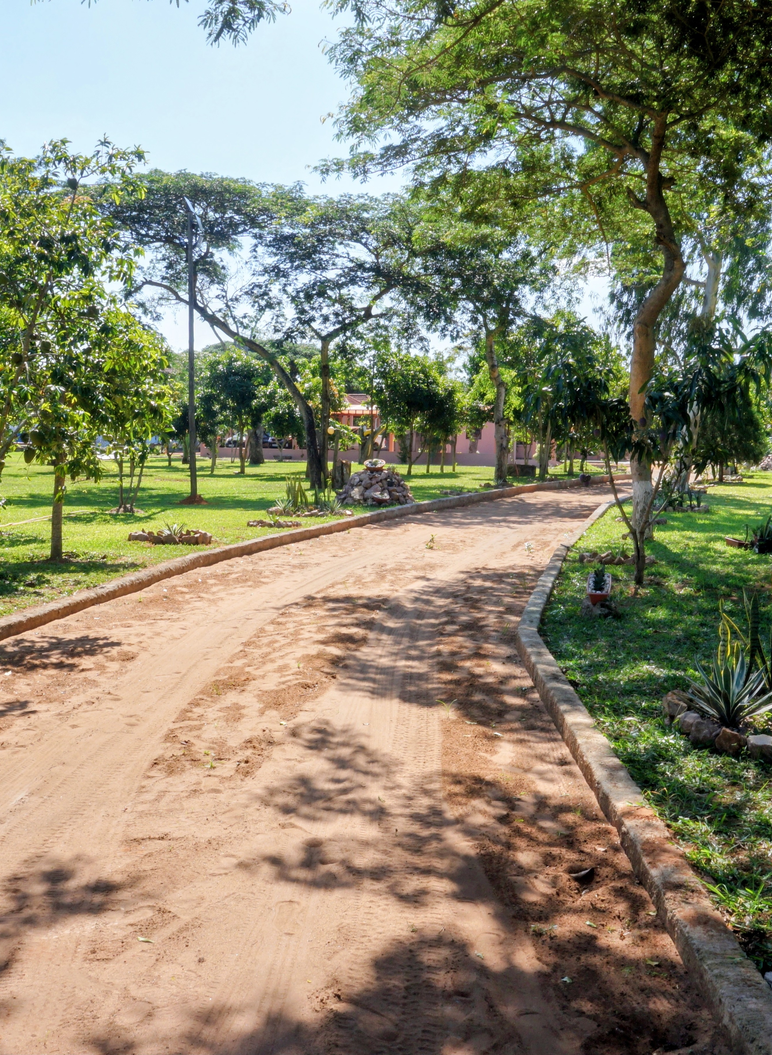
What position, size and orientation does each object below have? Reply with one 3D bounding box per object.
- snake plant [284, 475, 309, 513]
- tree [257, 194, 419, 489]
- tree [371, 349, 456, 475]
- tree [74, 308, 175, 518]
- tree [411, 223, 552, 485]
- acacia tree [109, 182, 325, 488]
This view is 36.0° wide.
[{"bbox_3d":[-1.802,-0.687,24.009,0.526,0.751,0.480,0,5,0],"label":"snake plant"},{"bbox_3d":[-1.378,-5.310,33.900,4.770,8.260,4.500,0,5,0],"label":"tree"},{"bbox_3d":[0.999,-4.142,42.612,3.020,4.510,2.800,0,5,0],"label":"tree"},{"bbox_3d":[-5.075,-2.281,23.181,2.060,3.970,2.000,0,5,0],"label":"tree"},{"bbox_3d":[2.850,-5.183,35.513,4.180,7.740,3.900,0,5,0],"label":"tree"},{"bbox_3d":[-4.801,-5.477,33.137,6.110,8.720,5.400,0,5,0],"label":"acacia tree"}]

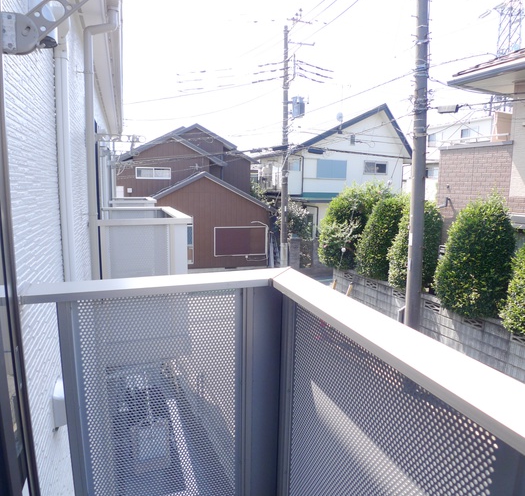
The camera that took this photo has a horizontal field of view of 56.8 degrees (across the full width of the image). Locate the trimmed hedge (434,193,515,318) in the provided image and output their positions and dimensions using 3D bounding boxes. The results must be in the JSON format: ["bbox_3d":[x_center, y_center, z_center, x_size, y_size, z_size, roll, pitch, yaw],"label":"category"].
[{"bbox_3d":[3.933,0.198,9.010,1.400,2.438,1.500,-3,8,-16],"label":"trimmed hedge"}]

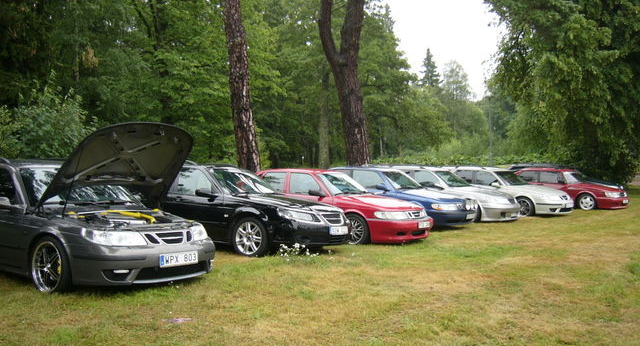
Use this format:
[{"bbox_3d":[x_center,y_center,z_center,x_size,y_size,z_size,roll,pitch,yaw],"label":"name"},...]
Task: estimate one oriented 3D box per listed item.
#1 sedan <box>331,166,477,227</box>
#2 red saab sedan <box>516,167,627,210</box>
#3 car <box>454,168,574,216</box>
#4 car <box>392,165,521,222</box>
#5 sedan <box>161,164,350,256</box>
[{"bbox_3d":[1.164,0.566,14.721,4.760,1.420,1.765,-1,0,33],"label":"sedan"},{"bbox_3d":[7.267,0.541,20.646,4.690,1.420,1.700,-1,0,37],"label":"red saab sedan"},{"bbox_3d":[4.817,0.546,18.783,4.820,1.480,1.790,-1,0,36],"label":"car"},{"bbox_3d":[2.707,0.540,16.769,4.820,1.480,1.790,-1,0,29],"label":"car"},{"bbox_3d":[-1.749,0.548,10.738,4.840,1.470,1.790,-1,0,32],"label":"sedan"}]

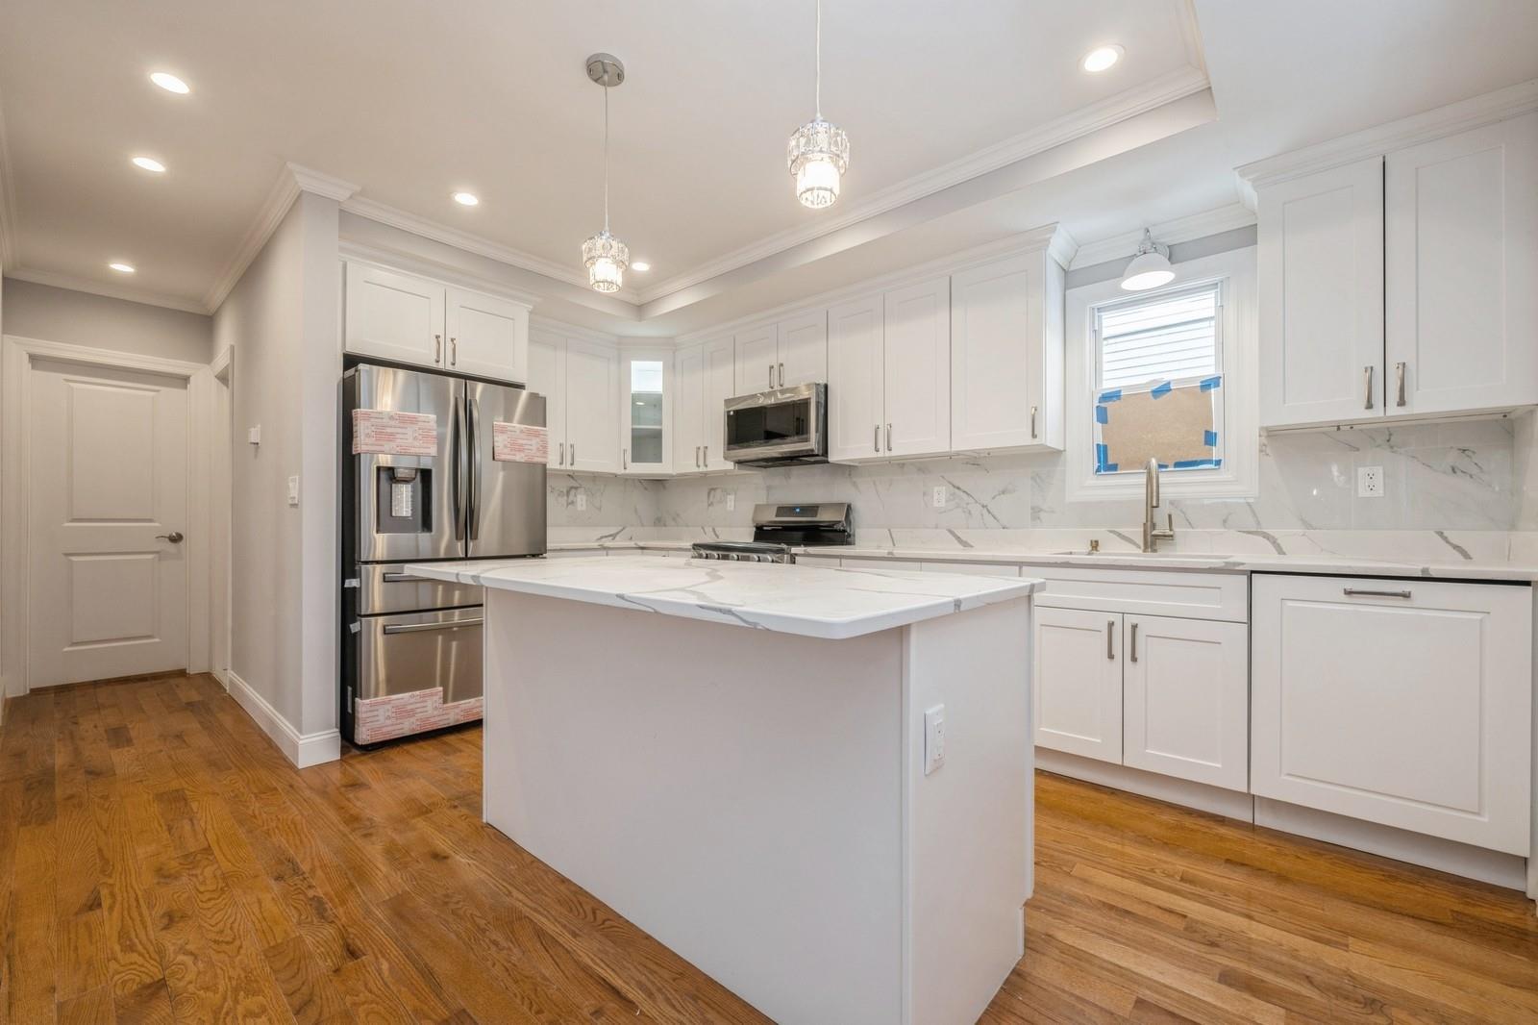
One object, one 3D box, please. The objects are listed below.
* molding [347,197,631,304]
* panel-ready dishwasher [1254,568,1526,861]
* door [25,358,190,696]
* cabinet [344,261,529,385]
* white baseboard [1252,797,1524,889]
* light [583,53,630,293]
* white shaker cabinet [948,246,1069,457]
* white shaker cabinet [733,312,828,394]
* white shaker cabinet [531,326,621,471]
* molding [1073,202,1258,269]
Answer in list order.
[{"bbox_3d":[-1.383,-1.420,3.316,0.072,0.072,1.648,-1,-1,40],"label":"molding"},{"bbox_3d":[2.060,0.593,2.058,0.601,0.768,0.610,-1,-1,41],"label":"panel-ready dishwasher"},{"bbox_3d":[-4.397,0.097,4.012,0.040,2.030,0.722,0,-1,41],"label":"door"},{"bbox_3d":[-1.967,-0.994,3.435,0.610,0.445,0.915,0,-1,41],"label":"cabinet"},{"bbox_3d":[1.938,1.040,1.909,0.606,0.102,0.022,0,-1,41],"label":"white baseboard"},{"bbox_3d":[-0.536,-1.097,1.969,0.154,0.749,0.154,0,0,0],"label":"light"},{"bbox_3d":[1.204,-0.759,3.035,0.459,0.904,0.337,-1,-1,40],"label":"white shaker cabinet"},{"bbox_3d":[0.166,-0.978,3.909,0.761,0.442,0.337,-1,-1,40],"label":"white shaker cabinet"},{"bbox_3d":[-1.506,-0.751,4.200,0.330,0.920,0.870,0,-1,41],"label":"white shaker cabinet"},{"bbox_3d":[1.756,-1.253,2.745,0.734,0.078,0.072,-1,-1,40],"label":"molding"}]

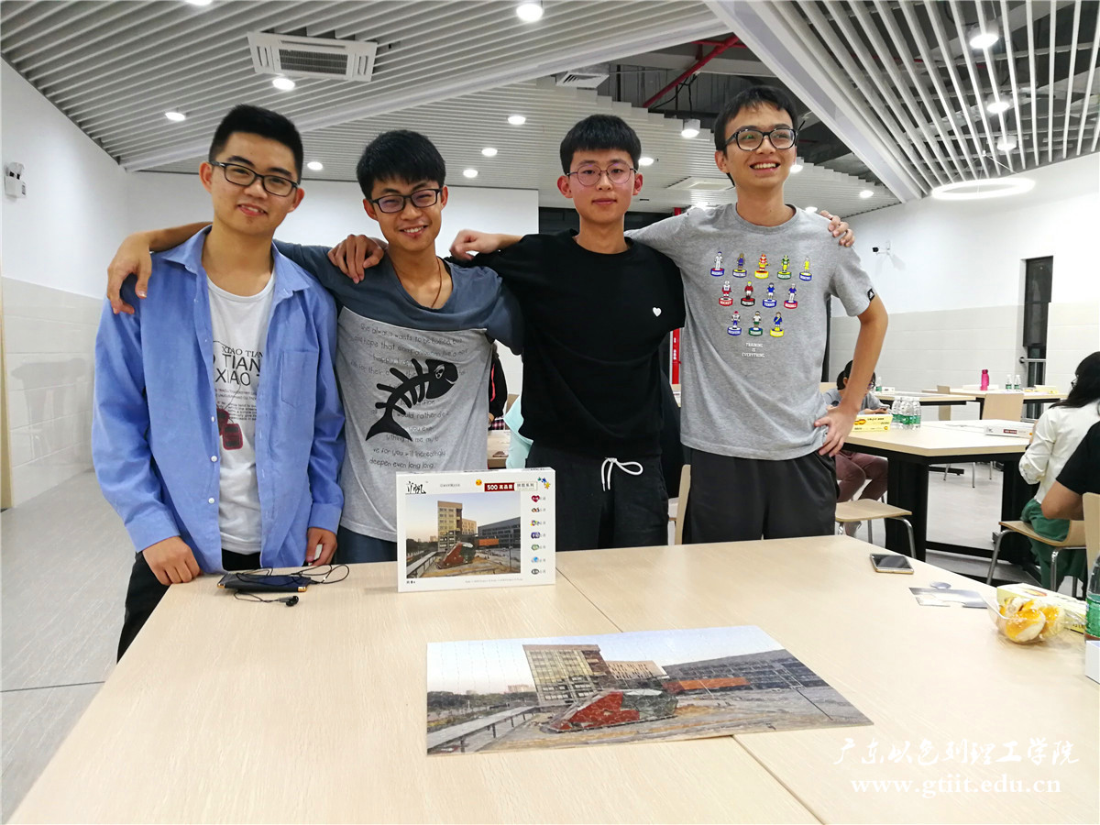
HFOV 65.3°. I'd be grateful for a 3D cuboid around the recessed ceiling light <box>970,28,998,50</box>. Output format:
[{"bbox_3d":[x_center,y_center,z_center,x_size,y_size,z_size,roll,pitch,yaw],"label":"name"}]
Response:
[{"bbox_3d":[3.312,-2.850,6.546,0.195,0.100,0.195,-1,4,-14],"label":"recessed ceiling light"}]

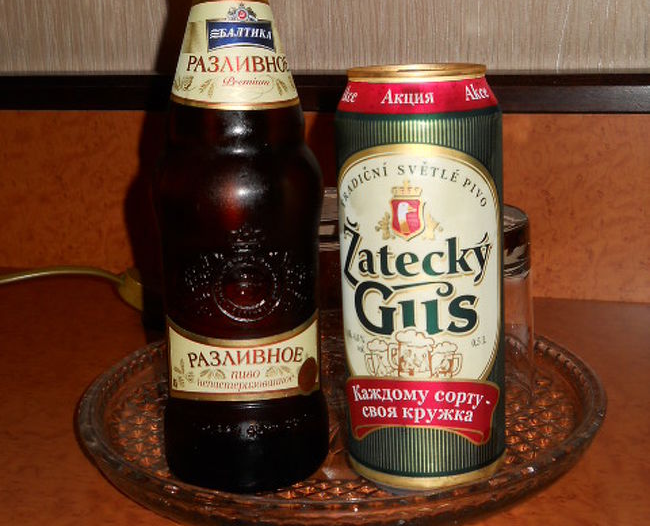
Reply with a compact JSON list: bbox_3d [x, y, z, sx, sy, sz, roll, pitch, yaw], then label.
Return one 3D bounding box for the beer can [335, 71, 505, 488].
[{"bbox_3d":[0.040,0.006,0.423,0.066,0.168,0.066,0,16,8],"label":"beer can"}]

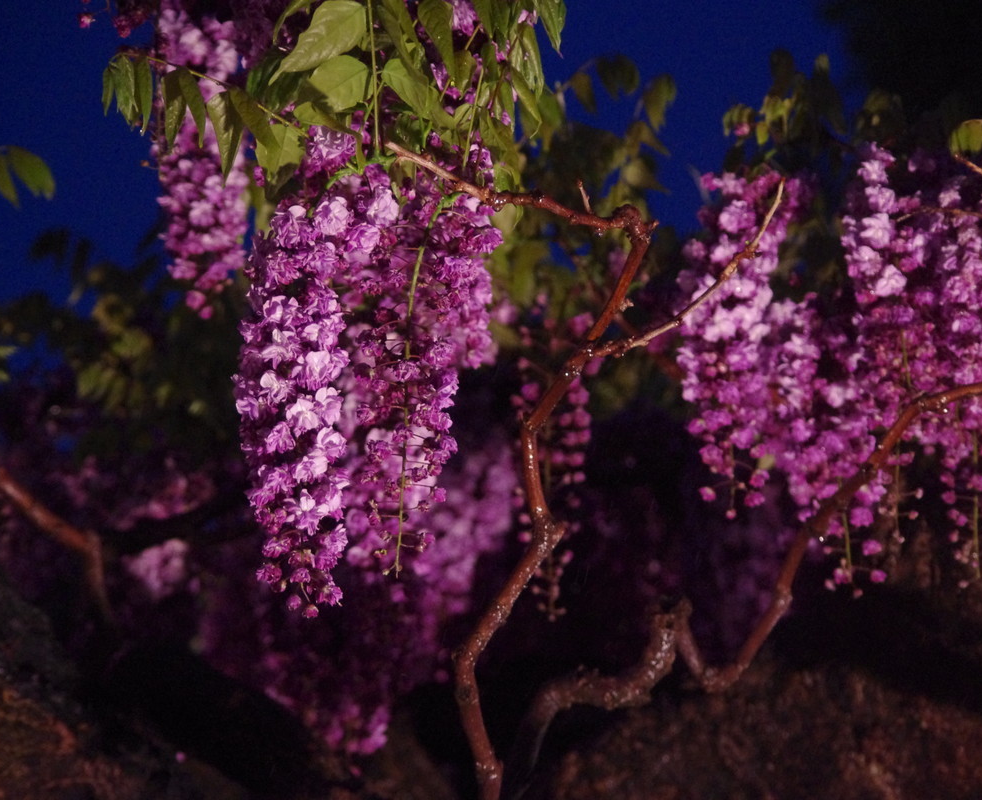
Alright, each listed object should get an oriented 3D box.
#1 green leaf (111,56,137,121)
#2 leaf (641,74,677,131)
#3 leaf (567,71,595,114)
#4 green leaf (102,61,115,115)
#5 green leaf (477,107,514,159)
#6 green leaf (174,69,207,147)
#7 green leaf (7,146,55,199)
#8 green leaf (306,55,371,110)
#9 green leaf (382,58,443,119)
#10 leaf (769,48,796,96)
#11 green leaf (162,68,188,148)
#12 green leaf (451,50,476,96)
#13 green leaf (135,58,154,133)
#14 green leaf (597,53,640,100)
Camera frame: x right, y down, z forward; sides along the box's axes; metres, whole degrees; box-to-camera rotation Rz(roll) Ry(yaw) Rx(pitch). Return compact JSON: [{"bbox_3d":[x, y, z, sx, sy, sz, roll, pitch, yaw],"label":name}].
[{"bbox_3d":[-0.236,-0.200,3.150,0.014,0.044,0.015,-7,-3,6],"label":"green leaf"},{"bbox_3d":[0.127,-0.225,3.700,0.024,0.042,0.018,8,0,-6],"label":"leaf"},{"bbox_3d":[0.068,-0.232,3.700,0.015,0.035,0.015,-27,0,0],"label":"leaf"},{"bbox_3d":[-0.242,-0.198,3.100,0.008,0.034,0.012,5,0,17],"label":"green leaf"},{"bbox_3d":[0.003,-0.176,3.220,0.020,0.035,0.015,-20,-3,0],"label":"green leaf"},{"bbox_3d":[-0.194,-0.189,3.170,0.013,0.052,0.015,-12,-3,-11],"label":"green leaf"},{"bbox_3d":[-0.338,-0.167,3.600,0.024,0.046,0.018,-35,0,-16],"label":"green leaf"},{"bbox_3d":[-0.097,-0.200,3.100,0.042,0.032,0.016,-39,-13,-3],"label":"green leaf"},{"bbox_3d":[-0.049,-0.196,3.080,0.023,0.048,0.018,-41,0,-12],"label":"green leaf"},{"bbox_3d":[0.244,-0.274,4.100,0.021,0.040,0.018,0,-3,0],"label":"leaf"},{"bbox_3d":[-0.205,-0.189,3.170,0.014,0.051,0.015,8,-3,11],"label":"green leaf"},{"bbox_3d":[-0.018,-0.213,3.200,0.016,0.030,0.014,0,-3,0],"label":"green leaf"},{"bbox_3d":[-0.219,-0.193,3.100,0.011,0.047,0.016,3,0,-19],"label":"green leaf"},{"bbox_3d":[0.094,-0.241,3.650,0.031,0.033,0.020,0,-3,0],"label":"green leaf"}]

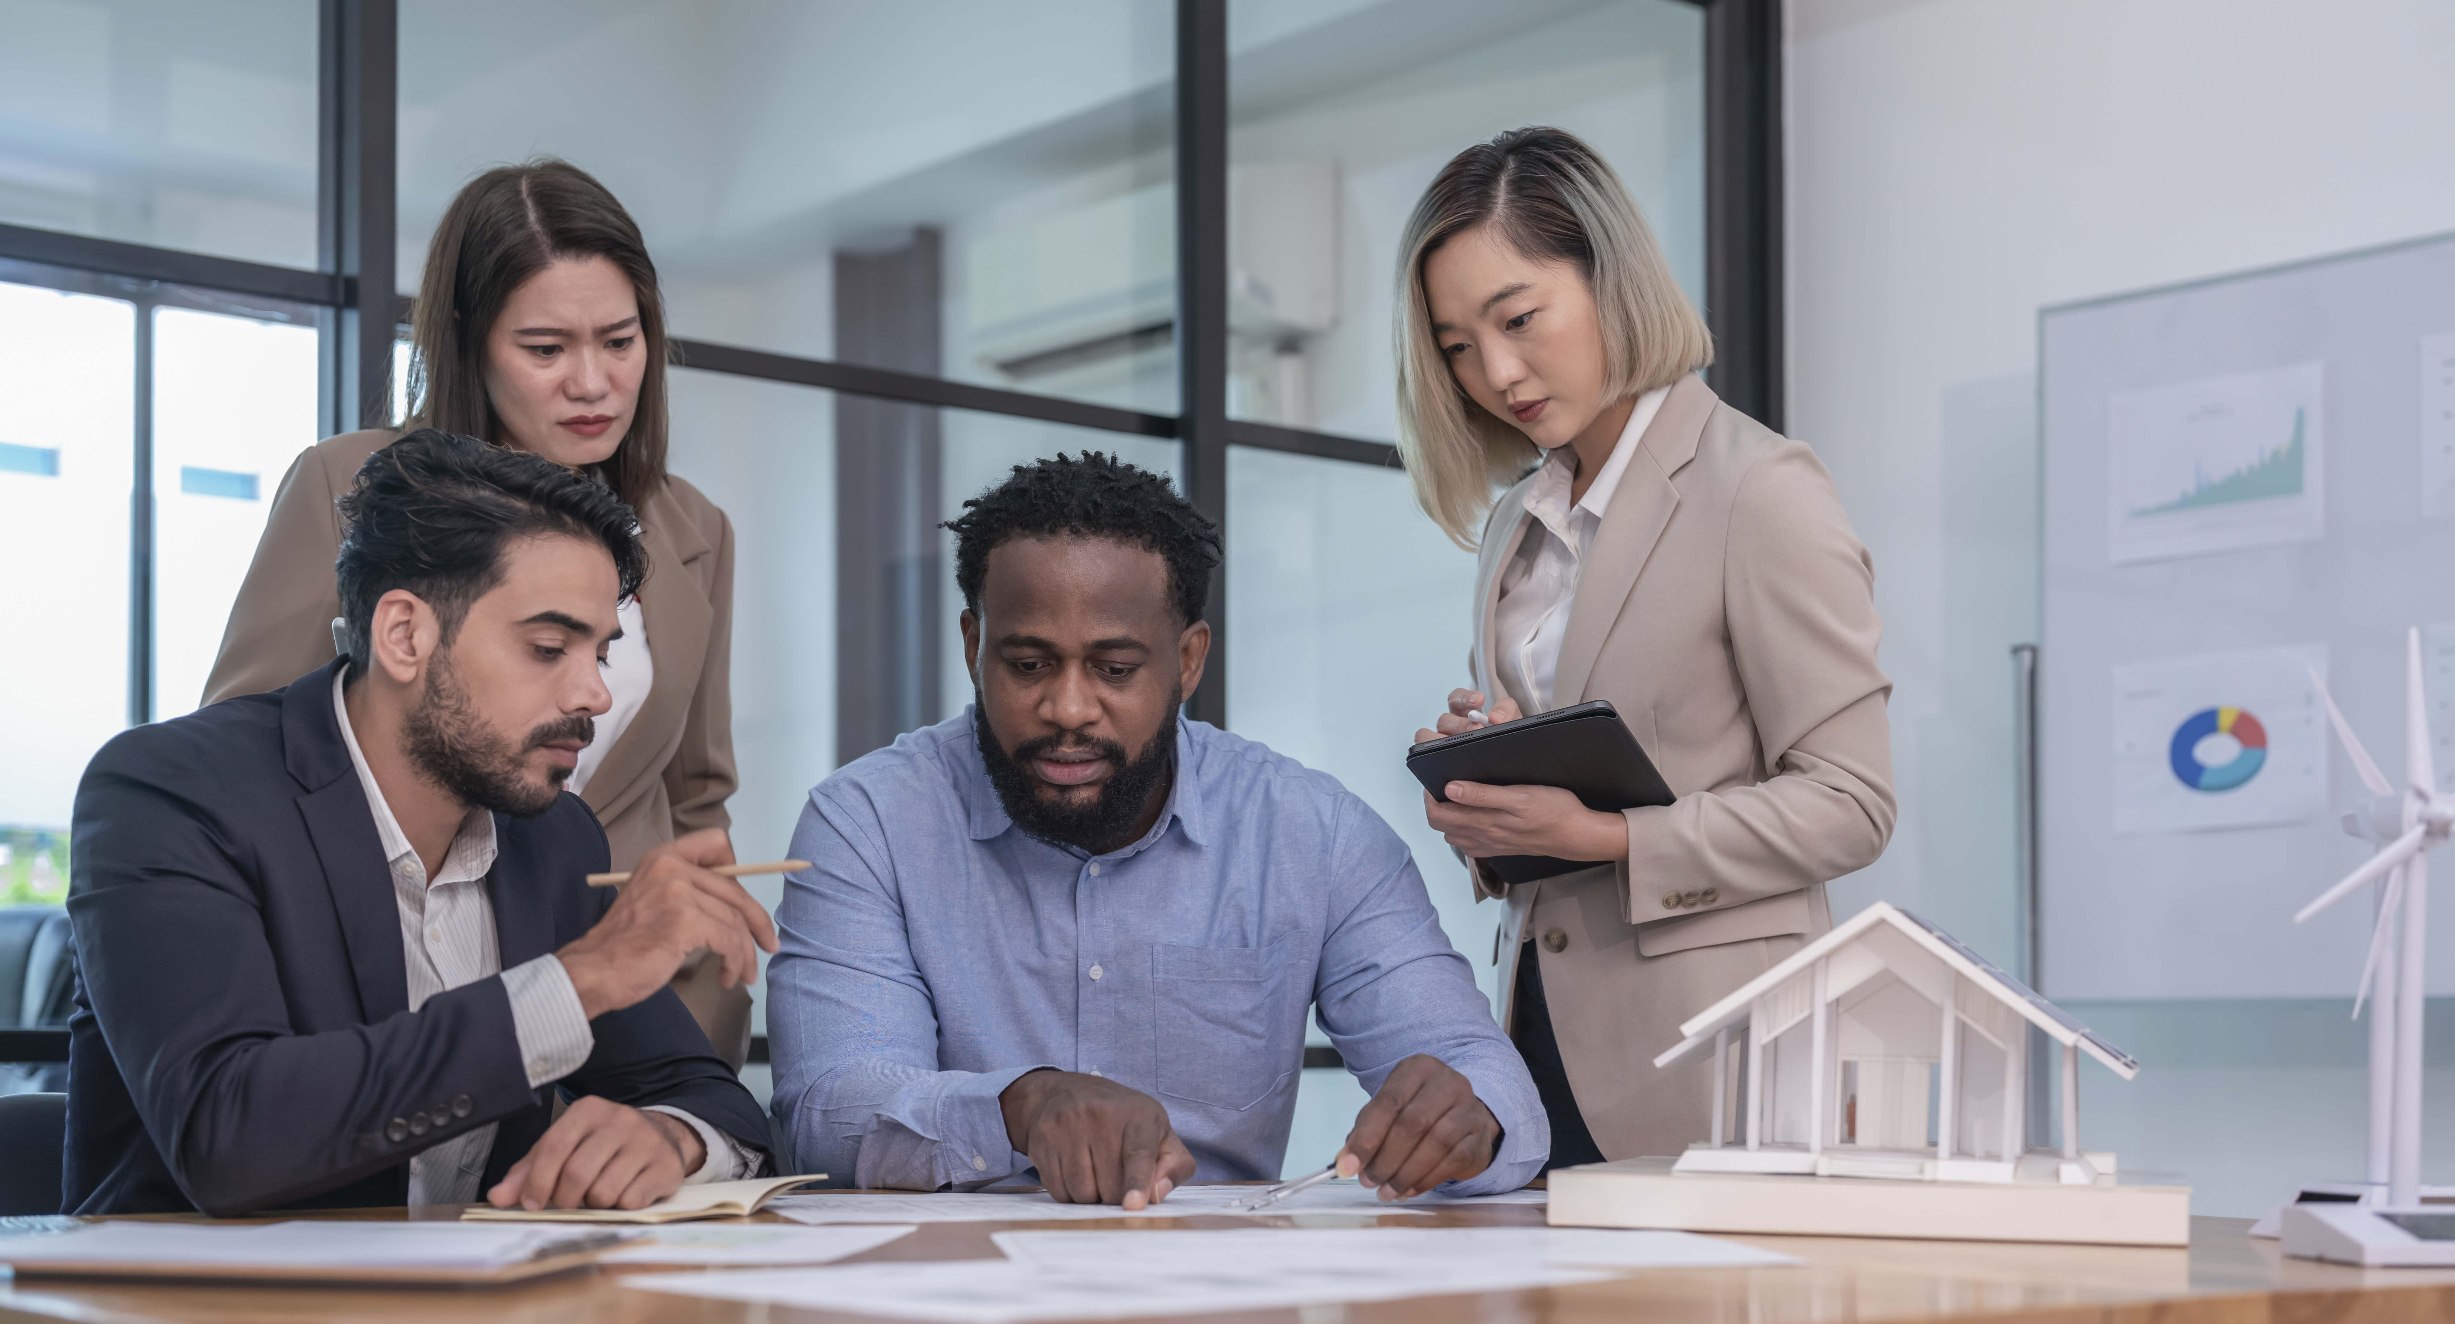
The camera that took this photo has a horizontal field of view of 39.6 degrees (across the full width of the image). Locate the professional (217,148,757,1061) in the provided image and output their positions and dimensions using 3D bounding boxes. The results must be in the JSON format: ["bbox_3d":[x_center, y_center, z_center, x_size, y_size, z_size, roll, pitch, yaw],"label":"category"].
[{"bbox_3d":[-0.595,0.395,2.700,0.460,1.570,0.380,2,-5,-30],"label":"professional"}]

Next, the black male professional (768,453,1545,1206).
[{"bbox_3d":[-0.070,0.480,2.520,0.580,1.270,0.760,0,-4,-2],"label":"black male professional"}]

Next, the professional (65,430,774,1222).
[{"bbox_3d":[-0.520,0.460,2.240,0.560,1.240,0.700,4,-6,-43],"label":"professional"}]

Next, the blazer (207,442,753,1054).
[{"bbox_3d":[-0.590,0.115,2.700,0.450,0.580,0.330,2,-5,-30],"label":"blazer"}]

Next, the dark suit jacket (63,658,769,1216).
[{"bbox_3d":[-0.530,0.275,2.250,0.530,0.580,0.540,4,-6,-42],"label":"dark suit jacket"}]

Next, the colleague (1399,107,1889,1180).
[{"bbox_3d":[0.325,0.380,2.660,0.390,1.590,0.420,4,-6,-45],"label":"colleague"}]

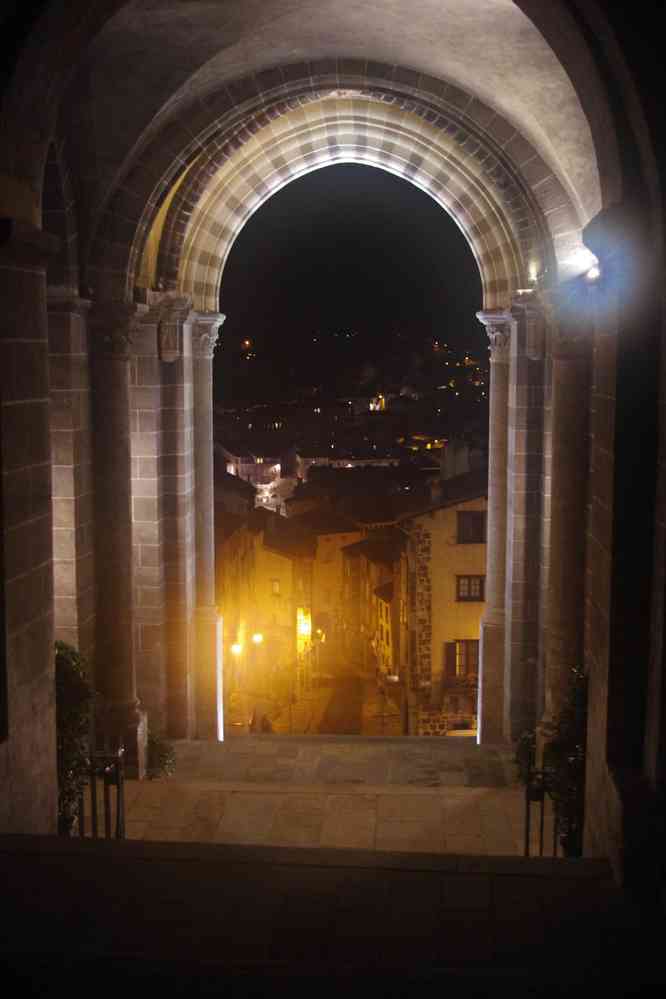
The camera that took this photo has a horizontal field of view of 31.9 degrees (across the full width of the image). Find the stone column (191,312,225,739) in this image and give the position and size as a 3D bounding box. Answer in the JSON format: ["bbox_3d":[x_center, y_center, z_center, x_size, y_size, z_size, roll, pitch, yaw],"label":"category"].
[{"bbox_3d":[-2.124,0.496,20.061,0.524,7.333,0.533,1,7,6],"label":"stone column"}]

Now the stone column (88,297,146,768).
[{"bbox_3d":[-3.412,0.630,18.443,0.795,7.440,0.795,1,7,6],"label":"stone column"}]

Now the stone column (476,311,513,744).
[{"bbox_3d":[2.672,0.537,19.569,0.543,7.285,0.543,1,7,6],"label":"stone column"}]

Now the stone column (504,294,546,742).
[{"bbox_3d":[3.212,0.415,19.499,0.601,7.547,0.630,1,7,6],"label":"stone column"}]

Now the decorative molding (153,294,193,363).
[{"bbox_3d":[-2.703,-2.862,19.581,0.601,1.115,0.485,1,7,6],"label":"decorative molding"}]

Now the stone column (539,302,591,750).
[{"bbox_3d":[3.521,0.670,17.779,0.757,7.343,0.776,1,7,6],"label":"stone column"}]

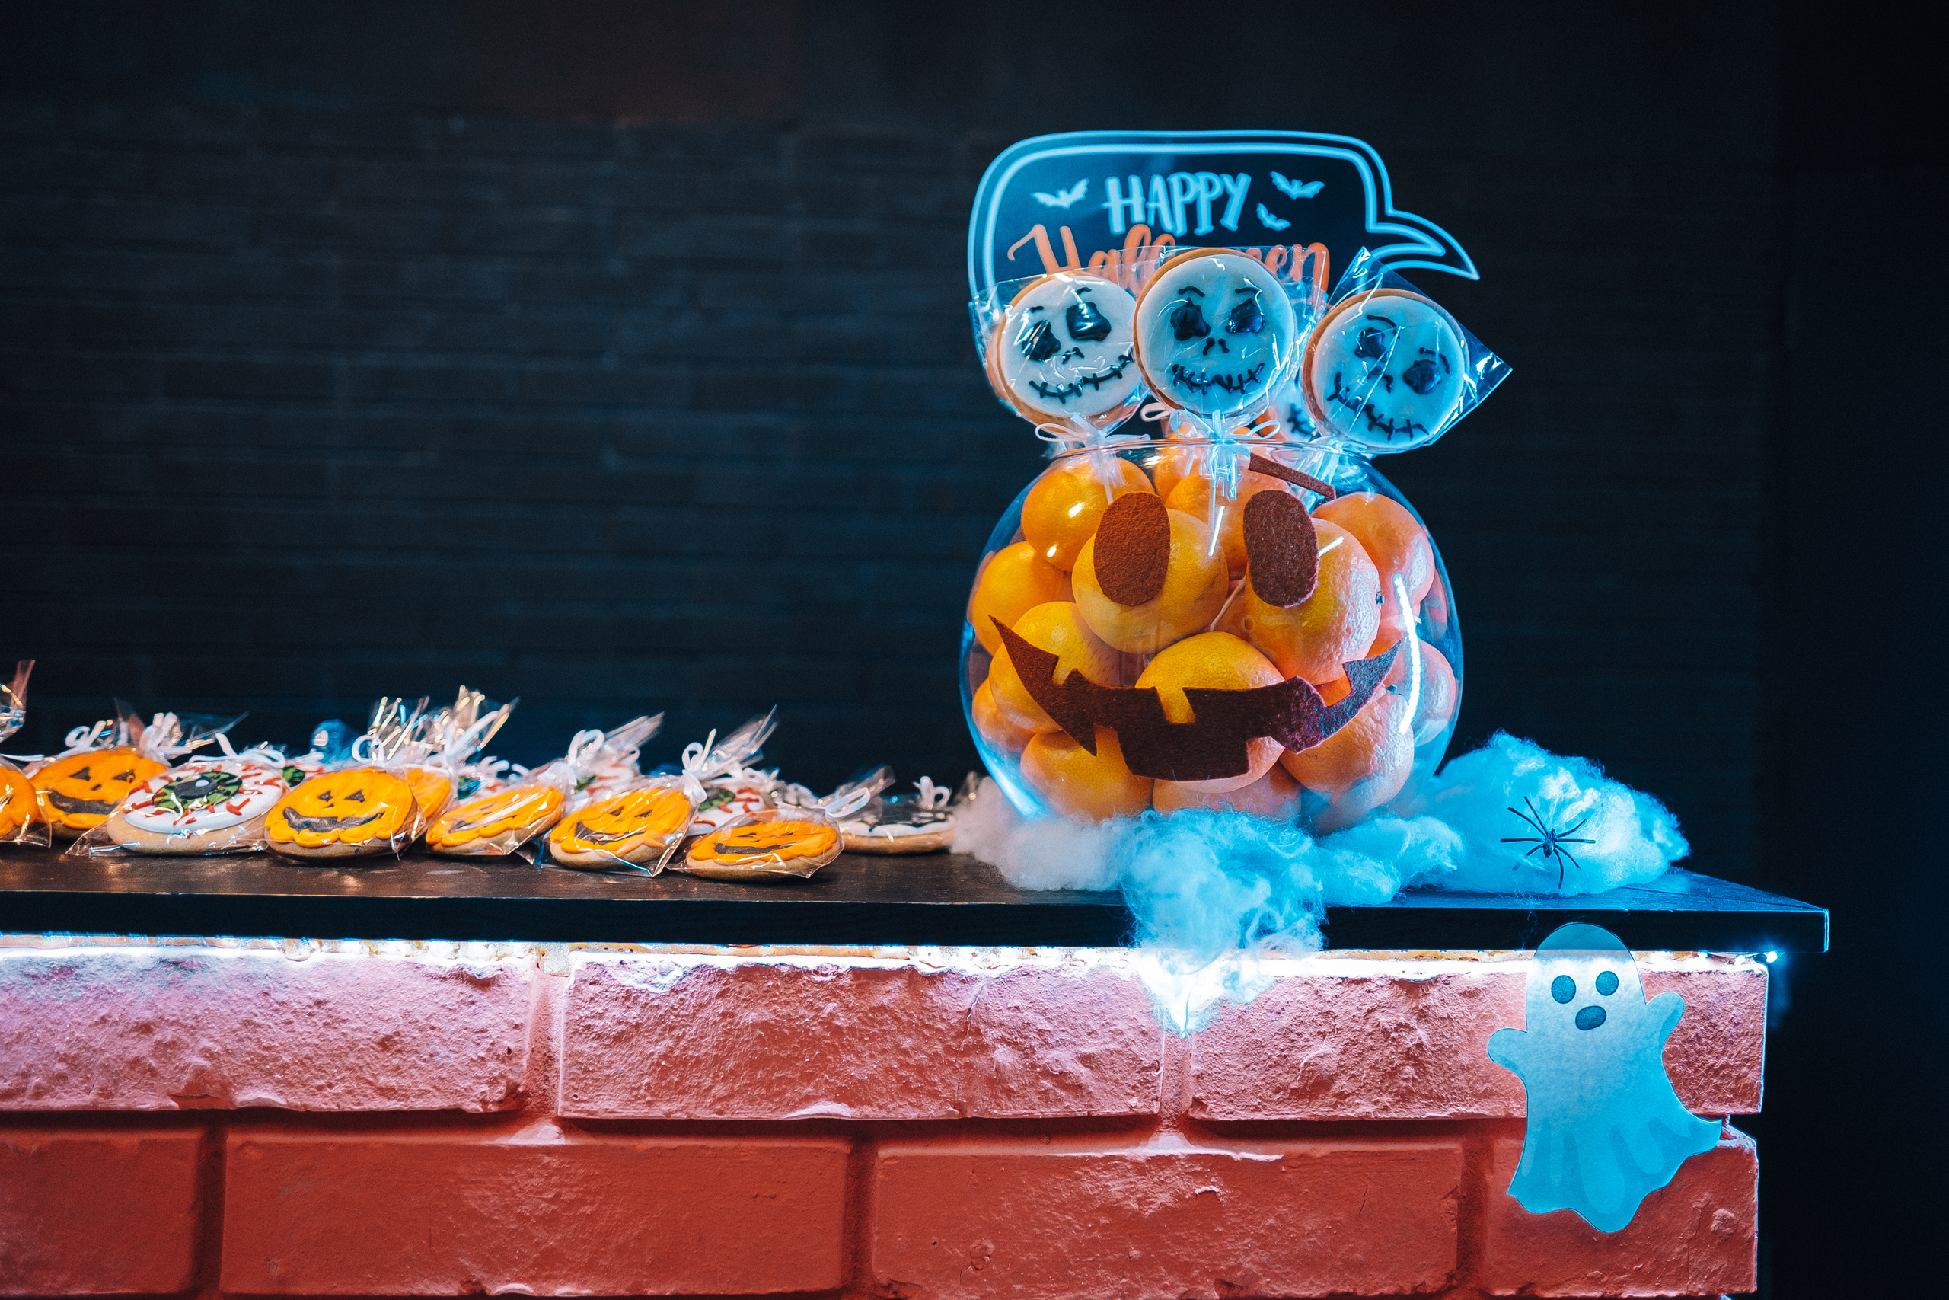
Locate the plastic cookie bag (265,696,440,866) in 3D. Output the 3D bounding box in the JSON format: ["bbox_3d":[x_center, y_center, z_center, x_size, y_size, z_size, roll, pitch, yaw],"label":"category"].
[{"bbox_3d":[-0.322,0.064,0.675,0.080,0.074,0.088,1,-1,-6],"label":"plastic cookie bag"}]

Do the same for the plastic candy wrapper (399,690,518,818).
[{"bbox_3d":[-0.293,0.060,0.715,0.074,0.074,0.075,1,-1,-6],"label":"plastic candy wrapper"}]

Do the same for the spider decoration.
[{"bbox_3d":[0.254,0.085,0.575,0.041,0.042,0.011,6,-35,7],"label":"spider decoration"}]

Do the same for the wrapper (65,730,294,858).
[{"bbox_3d":[-0.415,0.075,0.685,0.100,0.052,0.092,1,-1,-9],"label":"wrapper"}]

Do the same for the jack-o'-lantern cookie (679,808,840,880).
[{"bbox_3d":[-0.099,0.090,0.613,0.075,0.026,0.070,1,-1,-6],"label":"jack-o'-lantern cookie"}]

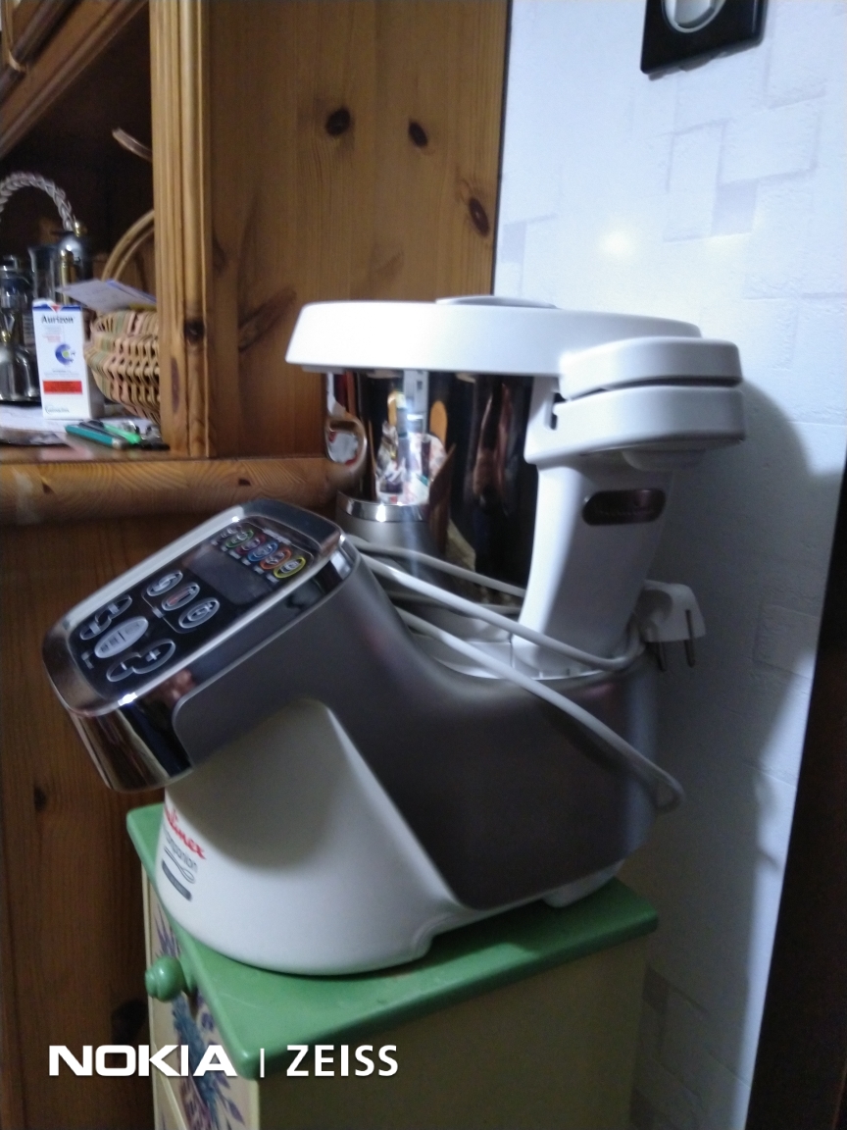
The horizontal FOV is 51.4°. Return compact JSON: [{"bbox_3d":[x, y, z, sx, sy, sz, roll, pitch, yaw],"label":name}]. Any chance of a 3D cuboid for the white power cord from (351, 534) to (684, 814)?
[{"bbox_3d":[0.049,0.063,0.559,0.190,0.145,0.172,-5,15,-29],"label":"white power cord"}]

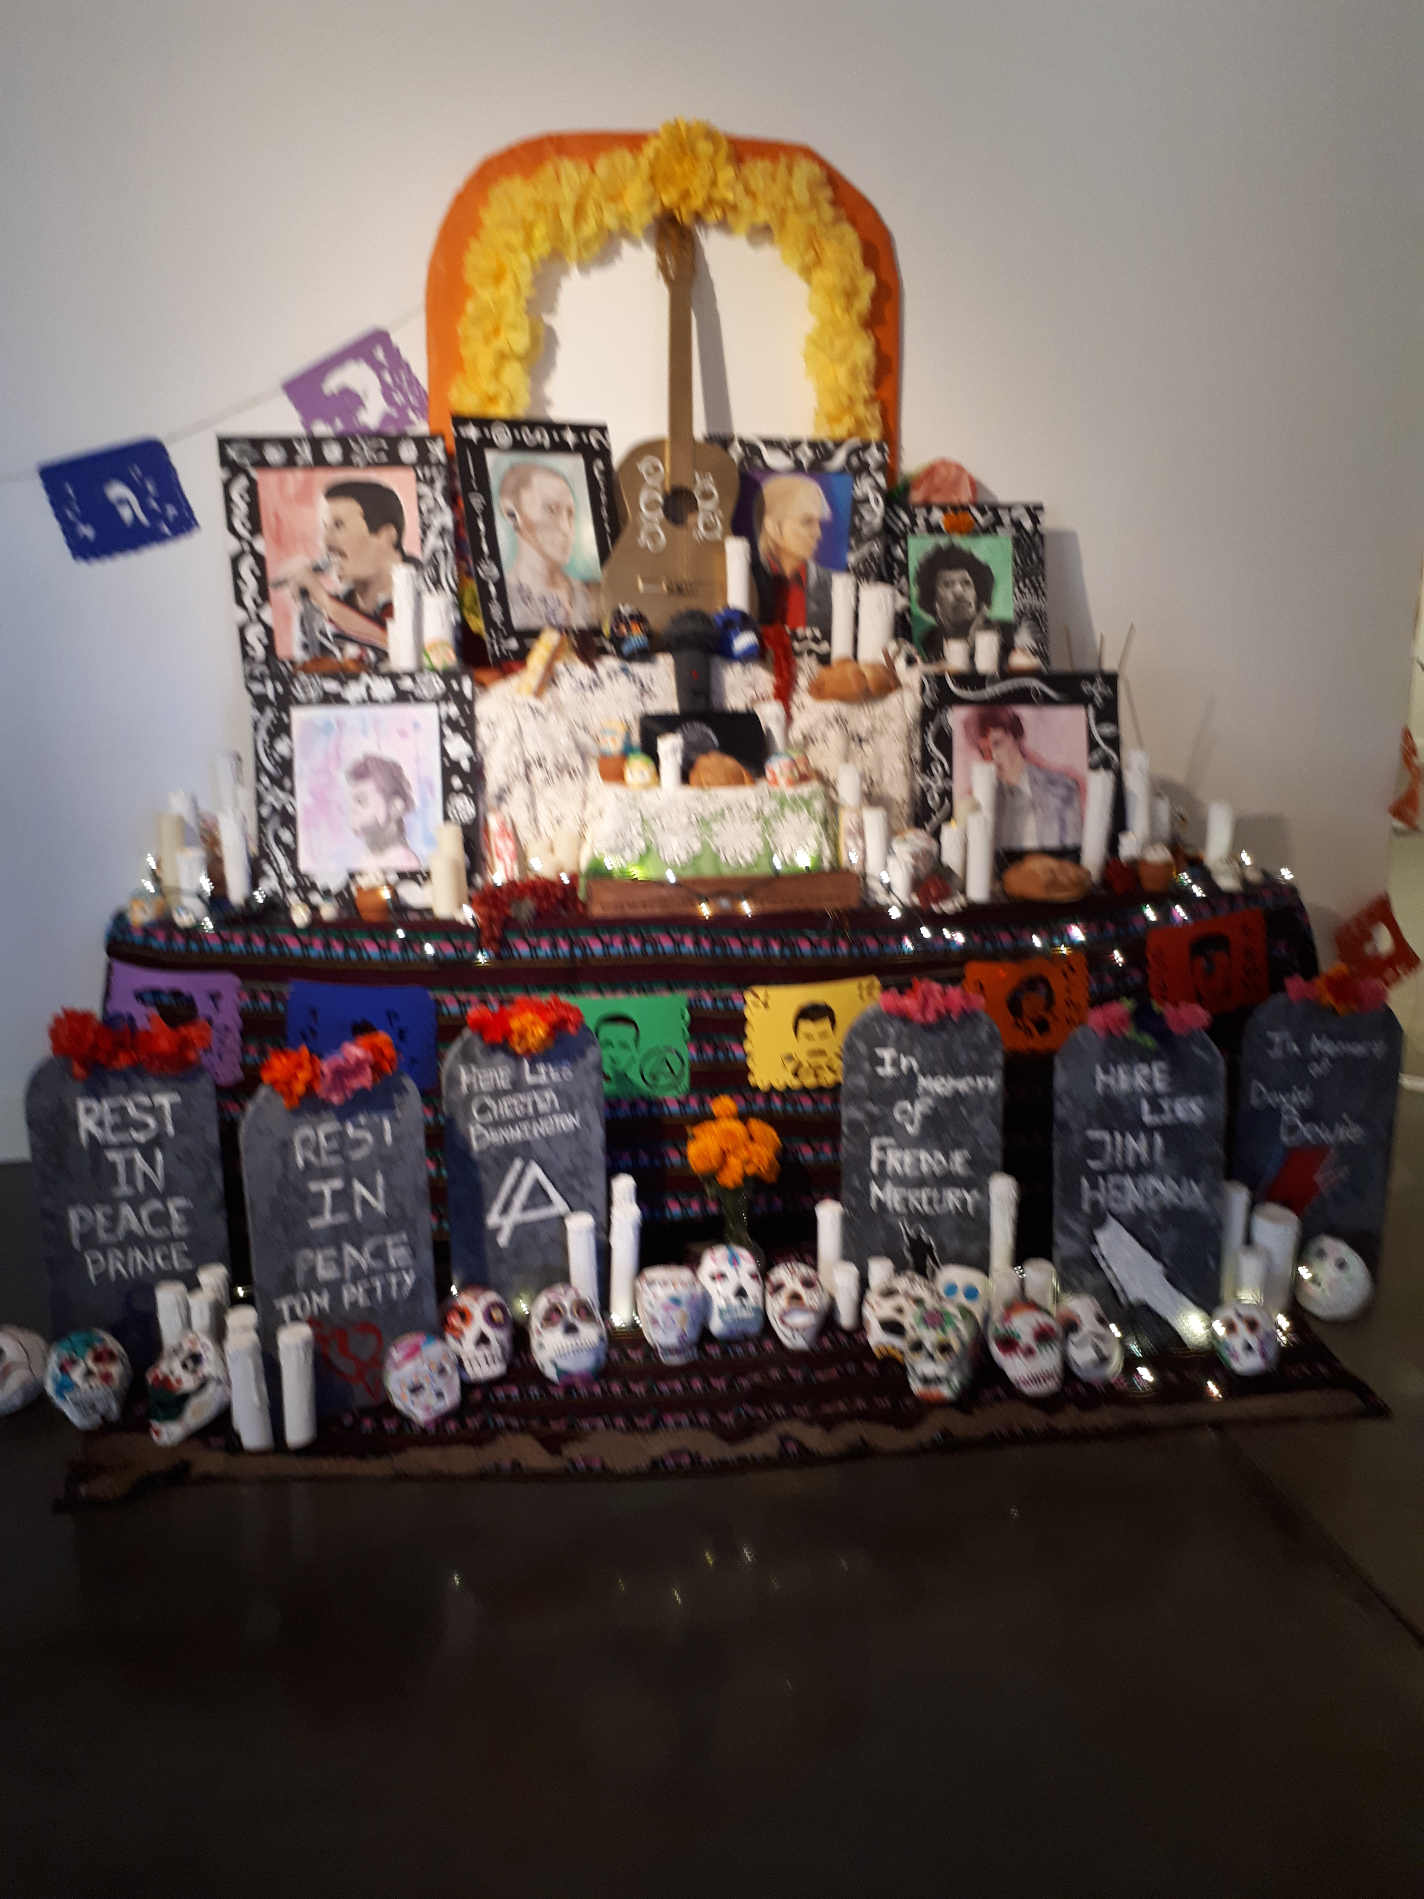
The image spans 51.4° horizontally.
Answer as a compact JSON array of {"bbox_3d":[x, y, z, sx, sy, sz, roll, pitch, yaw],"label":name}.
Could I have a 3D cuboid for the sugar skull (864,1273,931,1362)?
[{"bbox_3d":[0.347,0.677,2.730,0.130,0.155,0.140,14,0,12],"label":"sugar skull"}]

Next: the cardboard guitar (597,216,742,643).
[{"bbox_3d":[-0.076,-1.177,3.420,0.375,0.980,0.100,-1,8,-5],"label":"cardboard guitar"}]

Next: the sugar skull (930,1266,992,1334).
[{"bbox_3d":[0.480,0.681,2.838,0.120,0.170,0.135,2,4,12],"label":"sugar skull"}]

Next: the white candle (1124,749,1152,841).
[{"bbox_3d":[0.864,-0.299,2.960,0.045,0.199,0.045,-2,16,-2],"label":"white candle"}]

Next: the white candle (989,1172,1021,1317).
[{"bbox_3d":[0.516,0.530,2.615,0.047,0.274,0.047,-2,16,-2],"label":"white candle"}]

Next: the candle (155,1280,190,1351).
[{"bbox_3d":[-0.951,0.682,2.638,0.053,0.186,0.053,-2,12,-6],"label":"candle"}]

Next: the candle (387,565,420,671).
[{"bbox_3d":[-0.682,-0.732,3.289,0.057,0.232,0.057,-2,15,-6],"label":"candle"}]

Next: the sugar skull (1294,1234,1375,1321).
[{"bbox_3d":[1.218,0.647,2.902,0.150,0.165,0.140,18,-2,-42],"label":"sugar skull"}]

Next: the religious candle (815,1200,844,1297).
[{"bbox_3d":[0.213,0.555,2.678,0.043,0.206,0.043,-2,16,-2],"label":"religious candle"}]

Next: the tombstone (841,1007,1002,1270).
[{"bbox_3d":[0.407,0.408,2.863,0.307,0.635,0.035,-2,15,-3],"label":"tombstone"}]

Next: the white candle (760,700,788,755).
[{"bbox_3d":[0.121,-0.406,2.816,0.043,0.132,0.043,-8,16,-1],"label":"white candle"}]

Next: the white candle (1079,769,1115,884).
[{"bbox_3d":[0.865,-0.278,3.323,0.060,0.255,0.060,-3,16,-5],"label":"white candle"}]

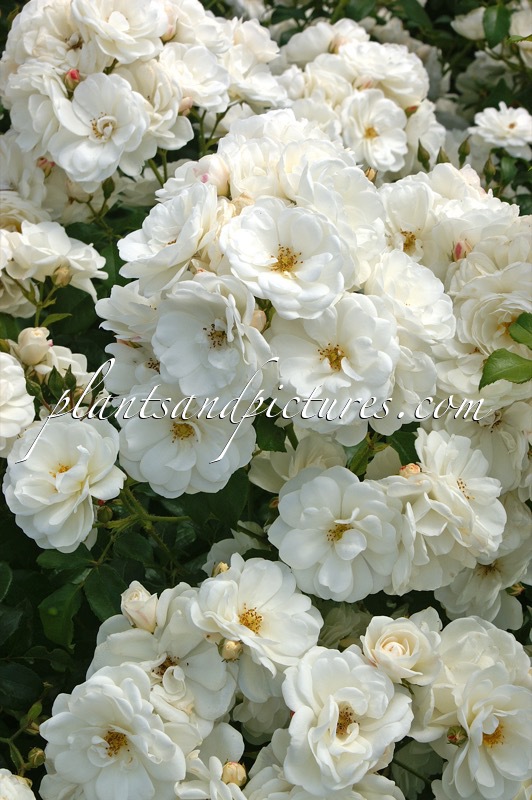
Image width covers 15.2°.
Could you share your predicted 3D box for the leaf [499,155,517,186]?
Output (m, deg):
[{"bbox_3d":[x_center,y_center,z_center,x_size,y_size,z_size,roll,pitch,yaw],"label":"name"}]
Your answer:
[{"bbox_3d":[0.155,-0.147,1.280,0.013,0.008,0.023,3,69,1],"label":"leaf"}]

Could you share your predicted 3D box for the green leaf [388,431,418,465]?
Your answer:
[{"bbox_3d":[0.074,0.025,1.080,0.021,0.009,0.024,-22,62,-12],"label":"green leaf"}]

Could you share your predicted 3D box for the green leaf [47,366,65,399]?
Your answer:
[{"bbox_3d":[-0.116,-0.009,1.100,0.009,0.018,0.009,7,18,0],"label":"green leaf"}]

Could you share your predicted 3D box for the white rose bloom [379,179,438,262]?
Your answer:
[{"bbox_3d":[0.095,-0.117,1.330,0.048,0.060,0.045,-2,-14,-3],"label":"white rose bloom"}]

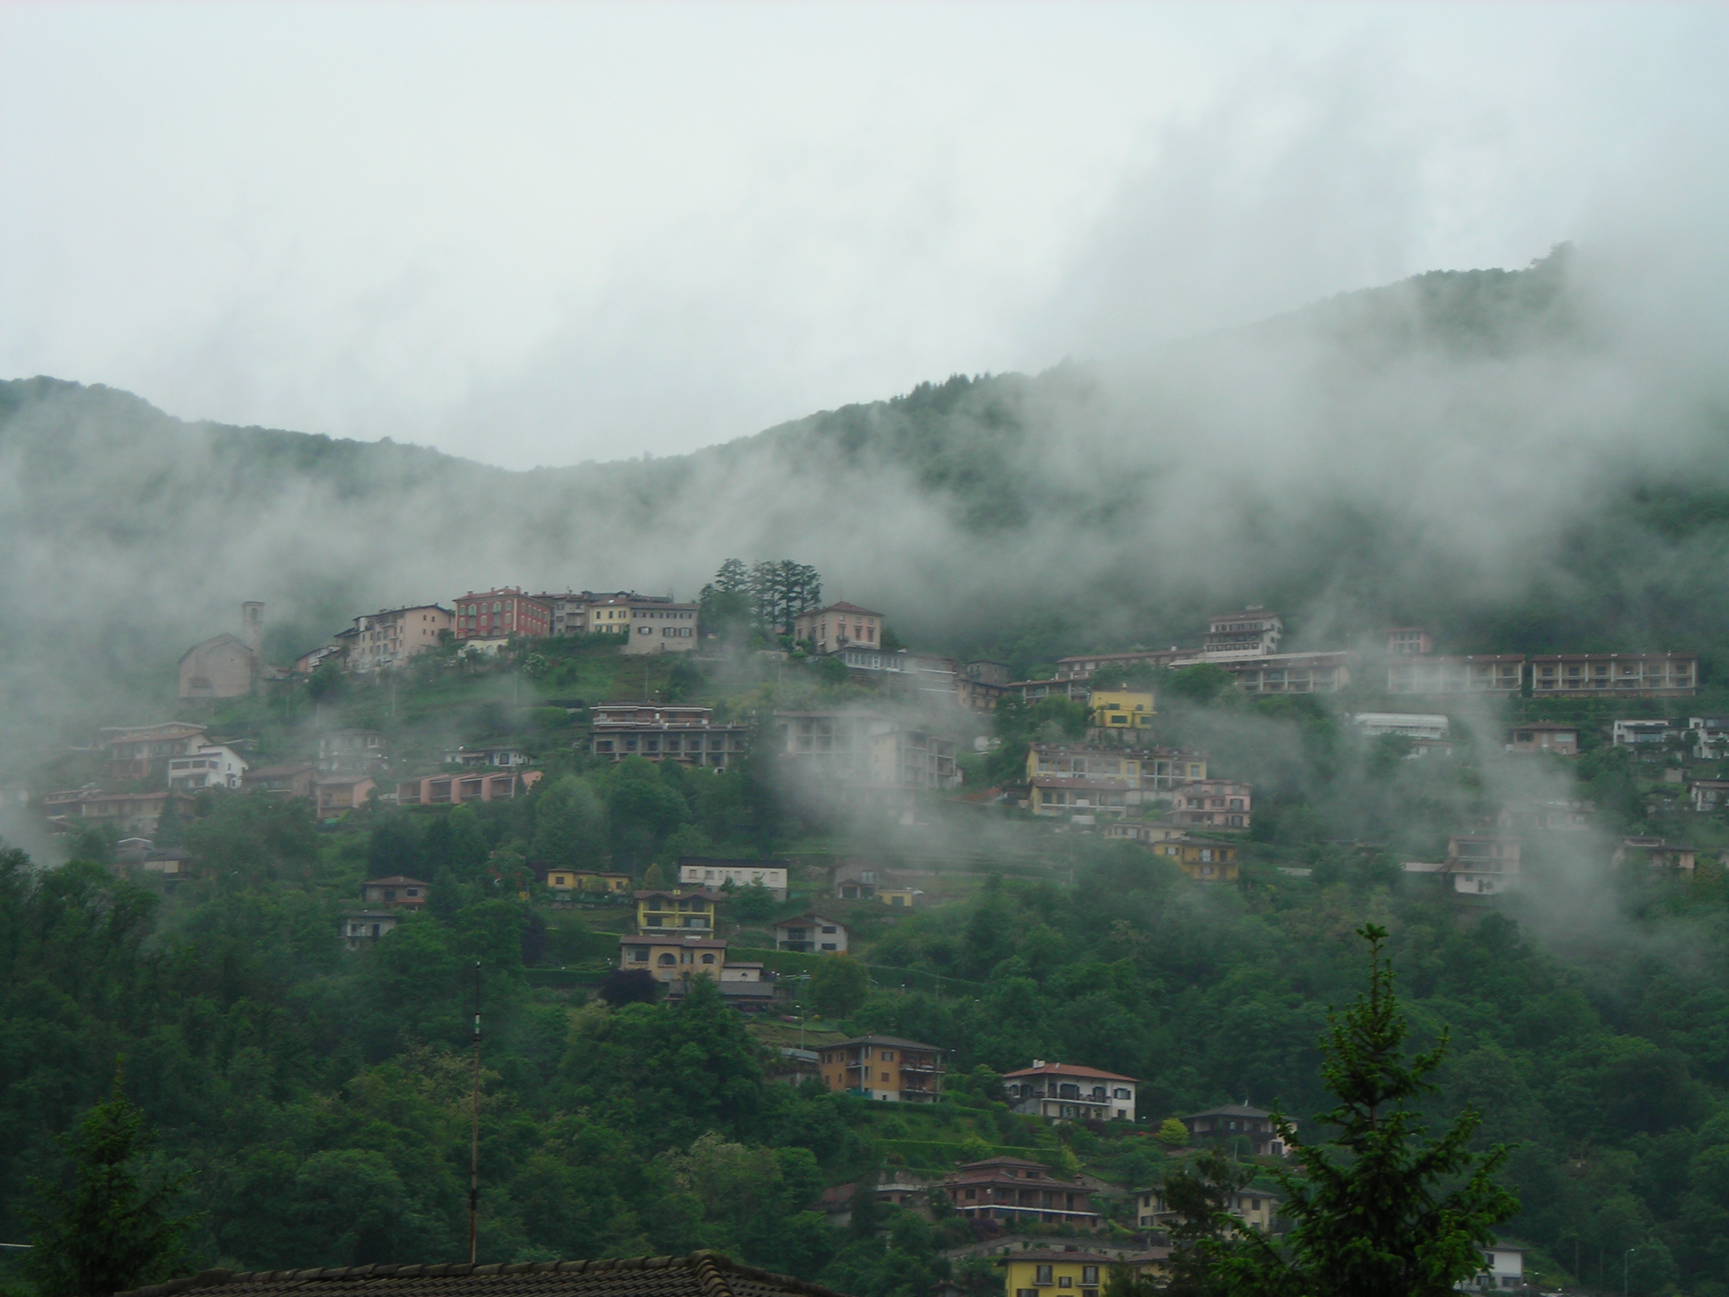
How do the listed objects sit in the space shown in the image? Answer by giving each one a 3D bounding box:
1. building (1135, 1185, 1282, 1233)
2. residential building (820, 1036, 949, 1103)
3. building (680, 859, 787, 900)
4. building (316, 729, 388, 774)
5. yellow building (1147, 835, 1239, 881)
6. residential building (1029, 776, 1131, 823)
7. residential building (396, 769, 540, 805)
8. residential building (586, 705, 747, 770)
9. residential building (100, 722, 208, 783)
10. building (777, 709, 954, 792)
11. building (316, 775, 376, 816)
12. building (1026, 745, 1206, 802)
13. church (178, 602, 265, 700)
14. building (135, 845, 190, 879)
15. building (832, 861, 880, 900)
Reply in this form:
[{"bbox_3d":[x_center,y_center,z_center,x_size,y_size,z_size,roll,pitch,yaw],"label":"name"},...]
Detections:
[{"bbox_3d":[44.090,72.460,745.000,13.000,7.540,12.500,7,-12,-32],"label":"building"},{"bbox_3d":[2.150,58.090,800.000,14.630,9.720,10.400,8,-13,-39],"label":"residential building"},{"bbox_3d":[-22.530,39.780,990.000,17.840,7.850,10.000,1,-10,-8],"label":"building"},{"bbox_3d":[-95.270,19.500,1080.000,12.740,9.160,10.000,1,-10,-4],"label":"building"},{"bbox_3d":[59.130,37.940,1040.000,14.200,8.560,9.000,2,-10,-13],"label":"yellow building"},{"bbox_3d":[39.270,27.550,1060.000,17.300,8.240,8.500,3,-11,-14],"label":"residential building"},{"bbox_3d":[-73.530,26.220,1075.000,24.000,7.670,11.000,-3,-11,18],"label":"residential building"},{"bbox_3d":[-36.900,16.980,1095.000,29.560,13.460,14.000,0,-10,-1],"label":"residential building"},{"bbox_3d":[-129.220,19.350,1055.000,16.000,12.070,11.500,-4,-11,23],"label":"residential building"},{"bbox_3d":[0.230,19.660,1070.000,31.800,14.510,14.000,4,-11,-20],"label":"building"},{"bbox_3d":[-94.880,27.150,1060.000,7.600,8.190,9.500,-4,-11,20],"label":"building"},{"bbox_3d":[47.020,23.260,1085.000,32.000,9.970,10.000,2,-10,-13],"label":"building"},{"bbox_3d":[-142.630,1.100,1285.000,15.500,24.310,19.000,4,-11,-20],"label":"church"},{"bbox_3d":[-120.490,37.260,995.000,8.500,6.620,7.500,-2,-11,10],"label":"building"},{"bbox_3d":[-1.450,41.390,1025.000,8.390,7.560,9.000,1,-10,-3],"label":"building"}]

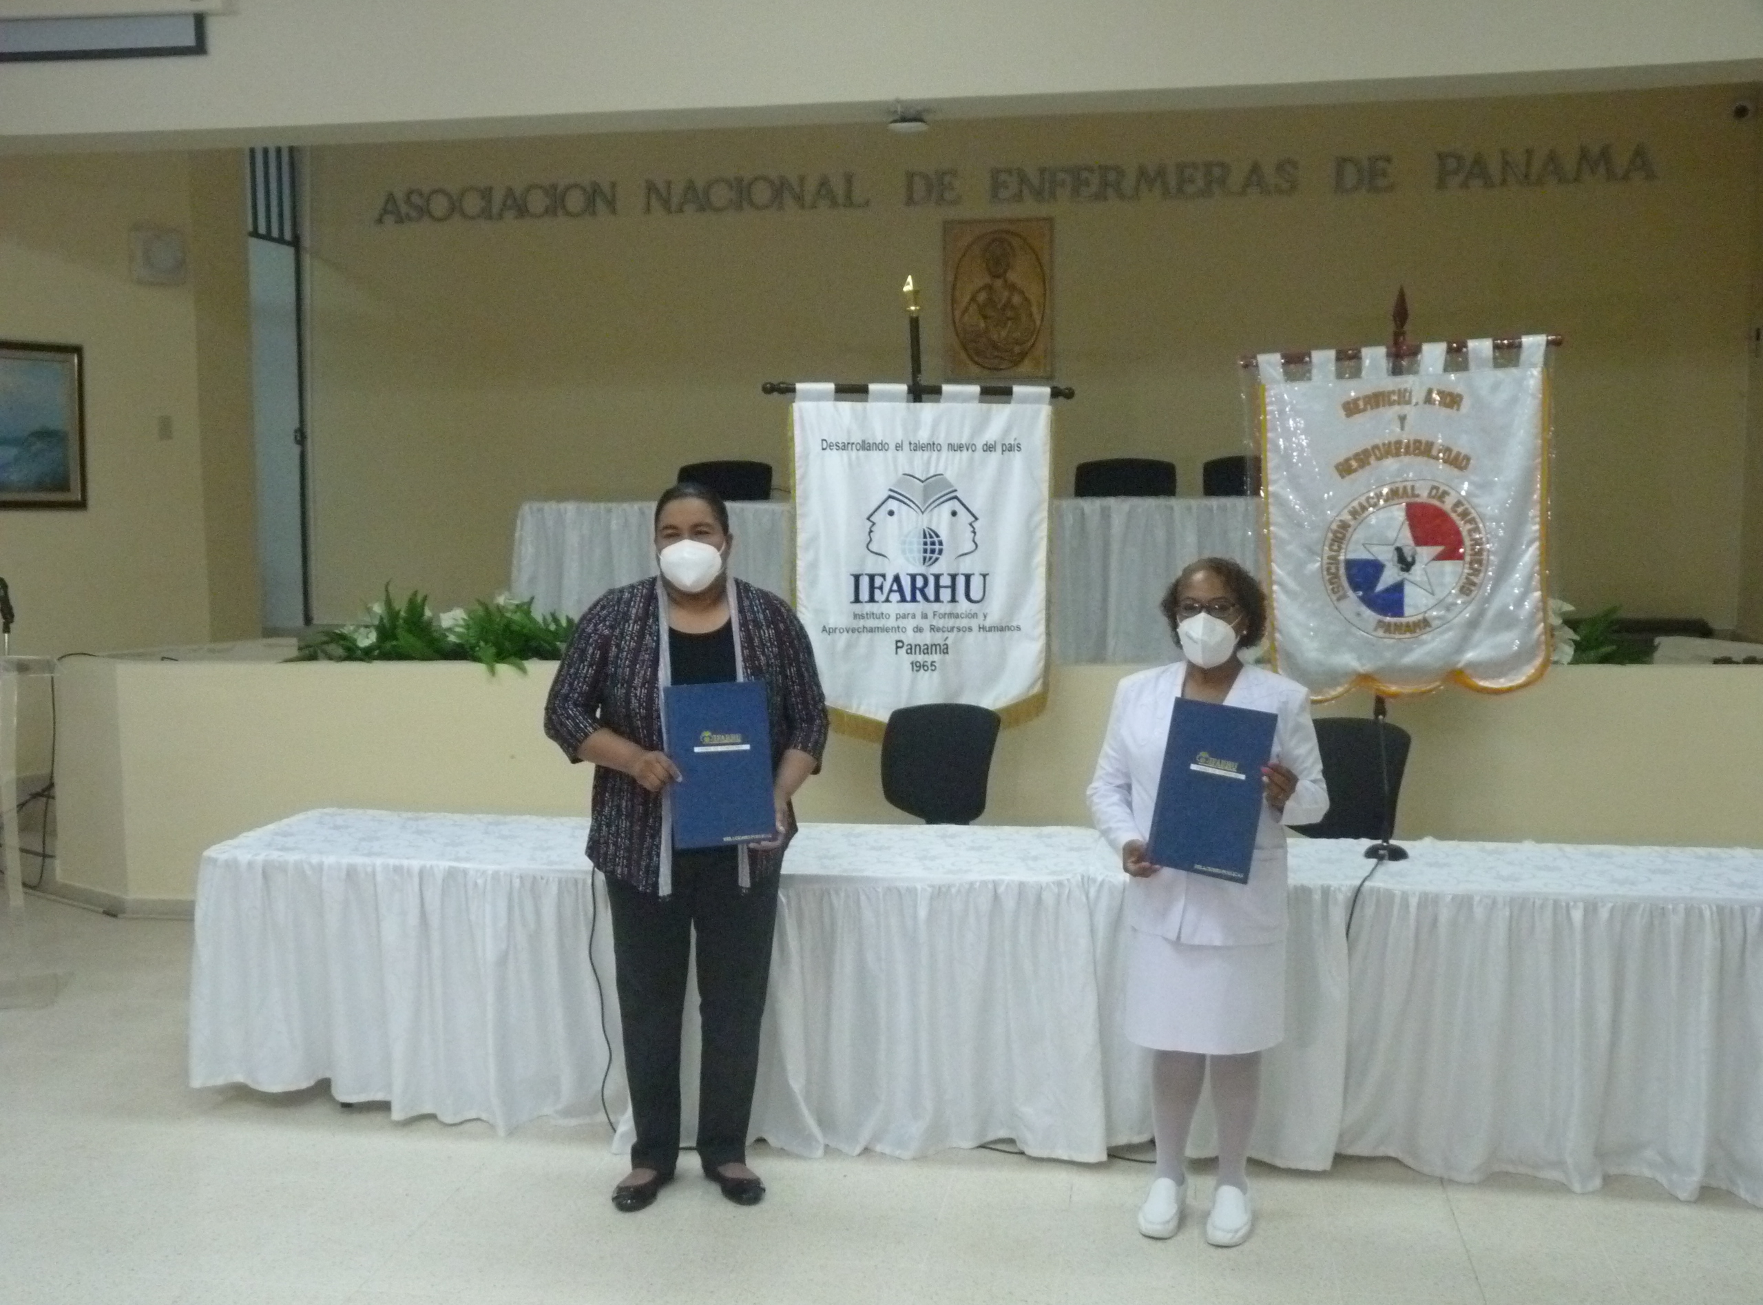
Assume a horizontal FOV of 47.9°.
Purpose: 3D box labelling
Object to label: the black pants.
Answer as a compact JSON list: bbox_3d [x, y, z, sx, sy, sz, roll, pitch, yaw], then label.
[{"bbox_3d":[-0.453,0.798,4.746,0.410,0.880,0.290,-1,5,-4],"label":"black pants"}]

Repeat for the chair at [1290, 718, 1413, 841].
[{"bbox_3d":[1.409,0.676,6.111,0.580,0.930,0.580,2,6,25],"label":"chair"}]

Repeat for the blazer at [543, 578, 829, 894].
[{"bbox_3d":[-0.454,0.194,4.629,0.640,0.730,0.350,-1,5,-4],"label":"blazer"}]

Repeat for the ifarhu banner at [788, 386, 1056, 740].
[{"bbox_3d":[0.136,-0.327,6.880,0.890,1.180,0.070,0,5,2],"label":"ifarhu banner"}]

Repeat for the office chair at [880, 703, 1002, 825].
[{"bbox_3d":[0.162,0.658,6.390,0.580,0.950,0.580,2,6,22],"label":"office chair"}]

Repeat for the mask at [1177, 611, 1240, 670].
[{"bbox_3d":[0.719,-0.026,4.367,0.140,0.130,0.100,1,6,14],"label":"mask"}]

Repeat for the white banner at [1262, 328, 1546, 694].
[{"bbox_3d":[1.734,-0.441,6.589,0.940,1.180,0.070,1,5,10],"label":"white banner"}]

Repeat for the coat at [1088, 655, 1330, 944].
[{"bbox_3d":[0.730,0.332,4.451,0.520,0.630,0.330,1,6,15],"label":"coat"}]

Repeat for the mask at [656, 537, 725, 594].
[{"bbox_3d":[-0.435,-0.198,4.531,0.150,0.130,0.100,-1,5,-5],"label":"mask"}]

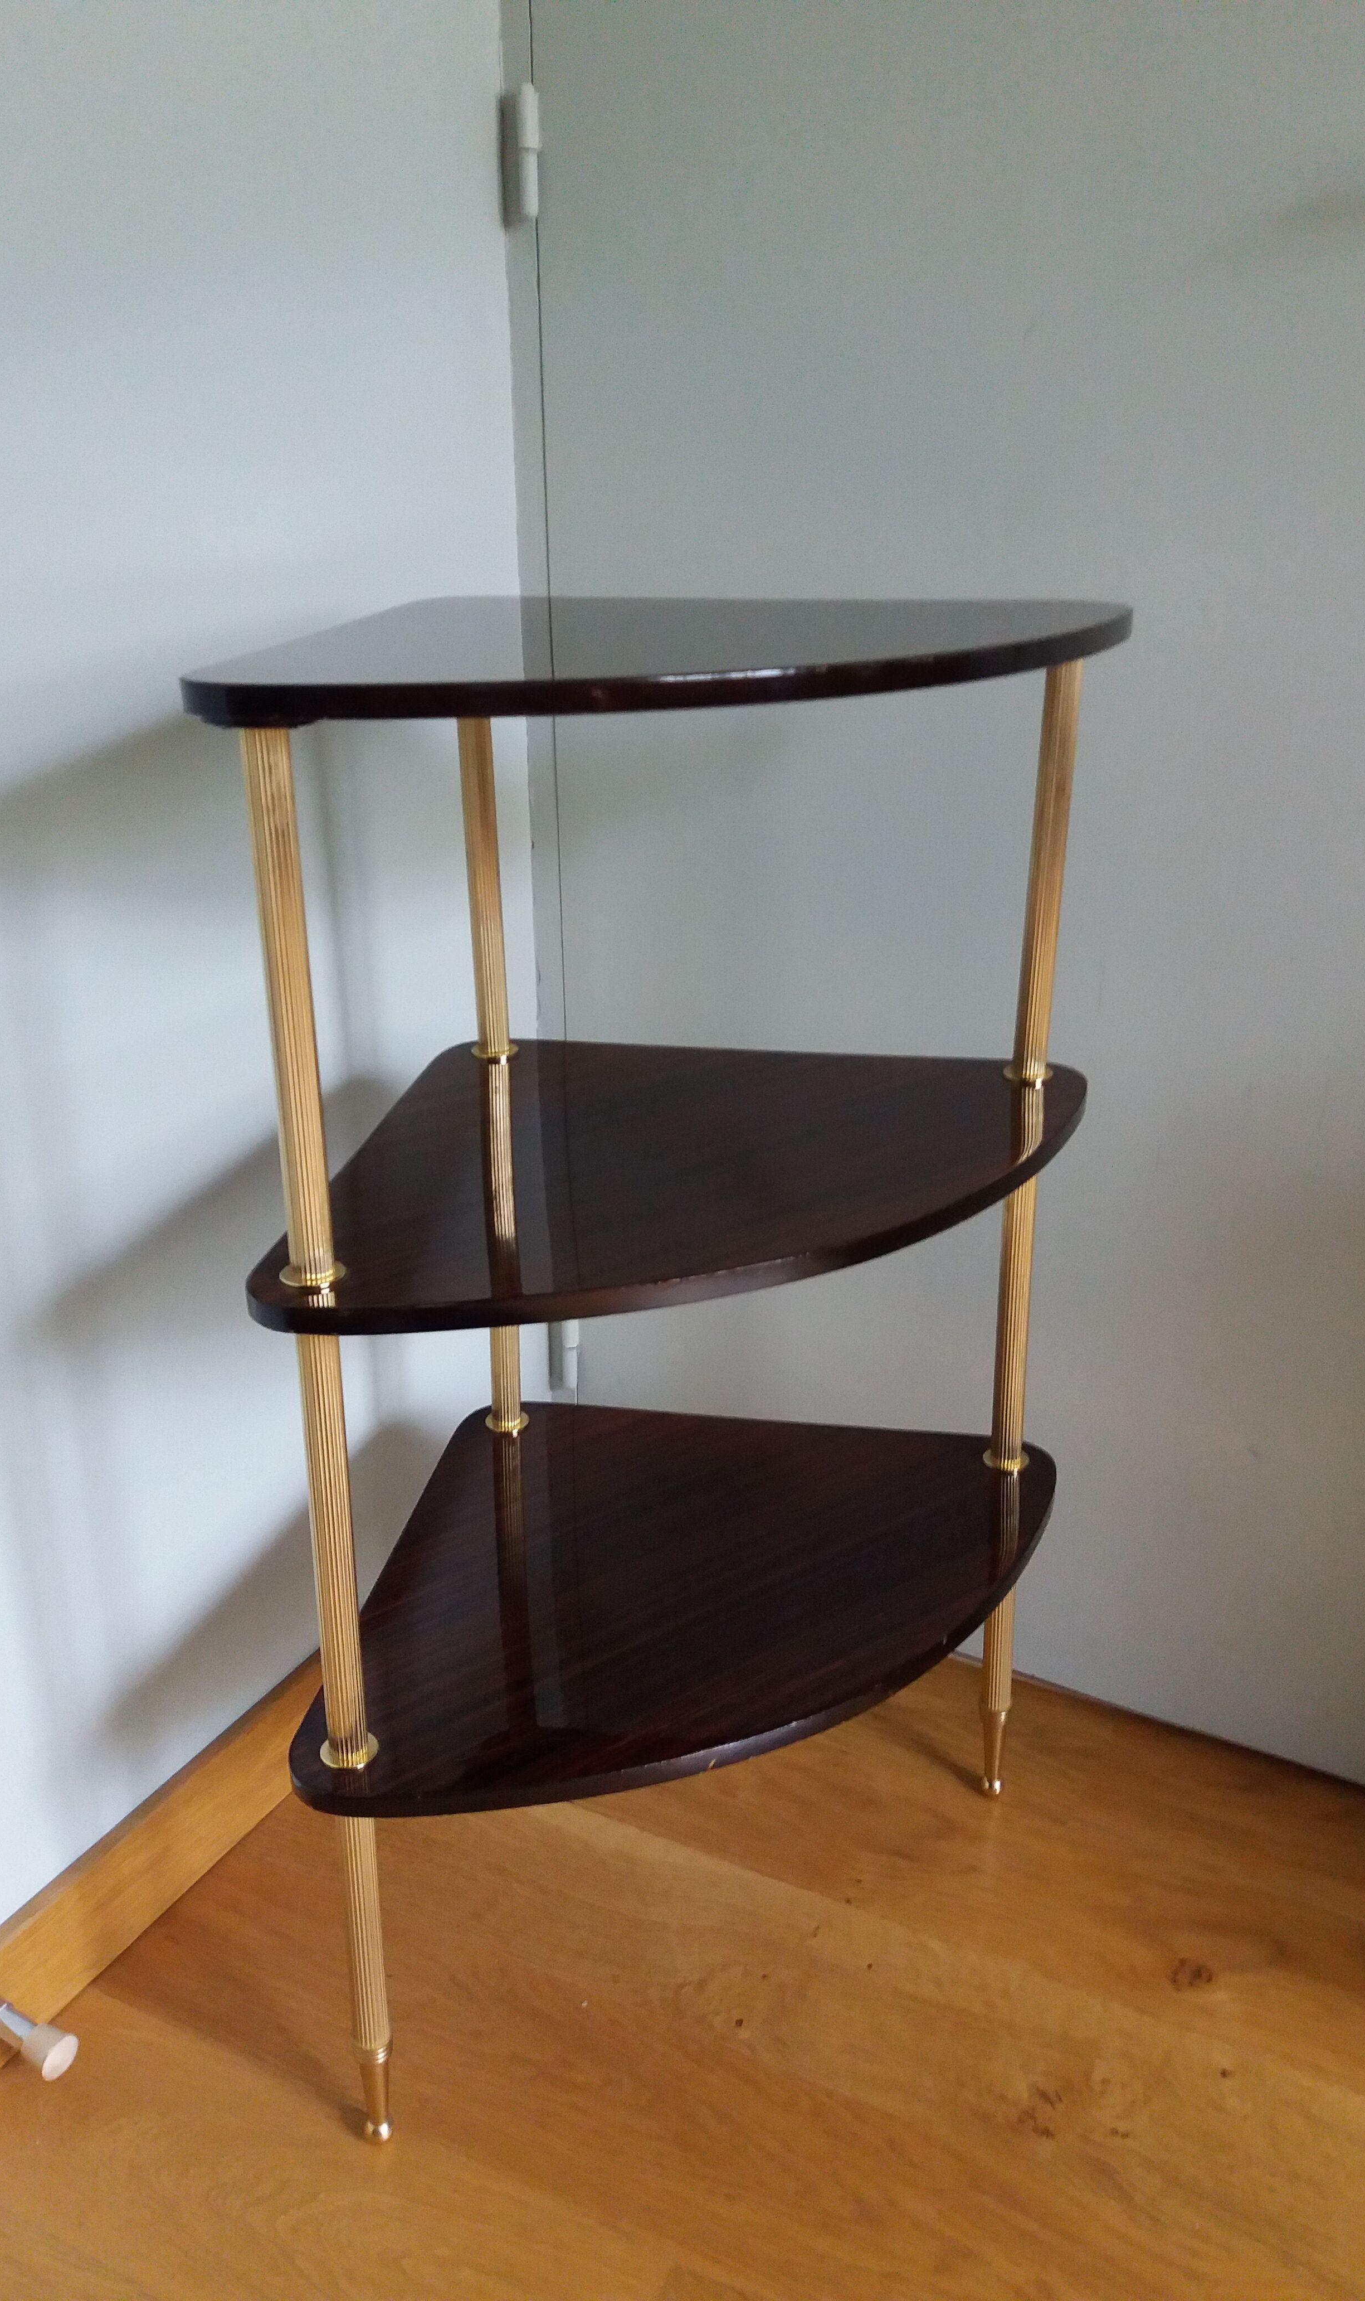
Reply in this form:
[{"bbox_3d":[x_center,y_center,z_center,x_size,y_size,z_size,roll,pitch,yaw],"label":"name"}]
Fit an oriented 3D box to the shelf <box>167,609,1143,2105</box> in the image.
[{"bbox_3d":[-0.026,0.105,1.087,0.536,0.798,0.379,-15,25,-34],"label":"shelf"}]

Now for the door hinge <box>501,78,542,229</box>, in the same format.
[{"bbox_3d":[-0.106,-0.660,1.232,0.022,0.083,0.015,11,24,28],"label":"door hinge"}]

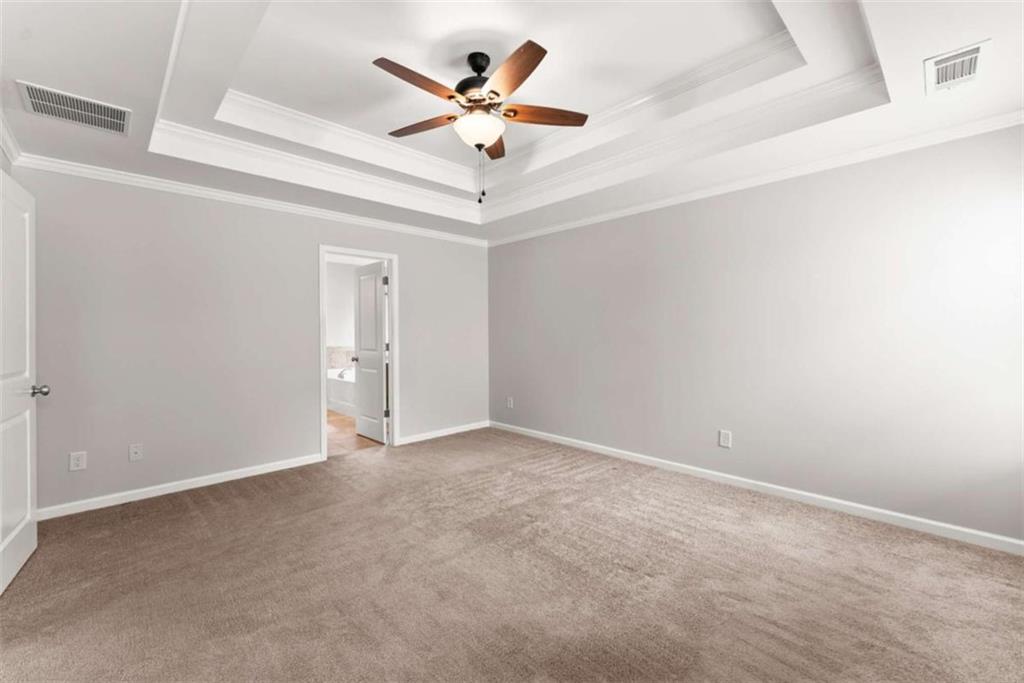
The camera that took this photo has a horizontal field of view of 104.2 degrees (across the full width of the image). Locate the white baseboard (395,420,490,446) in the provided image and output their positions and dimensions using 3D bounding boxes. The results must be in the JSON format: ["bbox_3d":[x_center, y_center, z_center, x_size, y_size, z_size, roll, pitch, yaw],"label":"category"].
[{"bbox_3d":[-0.783,1.098,4.924,1.353,0.078,0.018,-2,2,-44],"label":"white baseboard"}]

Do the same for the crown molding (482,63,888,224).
[{"bbox_3d":[0.782,-1.340,3.194,0.070,0.189,3.269,-2,2,-44],"label":"crown molding"}]

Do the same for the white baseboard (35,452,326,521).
[{"bbox_3d":[-2.506,1.153,3.264,1.835,0.078,0.018,-2,2,-44],"label":"white baseboard"}]

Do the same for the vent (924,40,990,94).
[{"bbox_3d":[1.988,-1.208,1.789,0.370,0.020,0.186,-2,2,-44],"label":"vent"}]

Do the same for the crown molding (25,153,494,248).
[{"bbox_3d":[-1.740,-1.213,3.926,4.009,0.066,0.064,-2,2,-44],"label":"crown molding"}]

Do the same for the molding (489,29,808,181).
[{"bbox_3d":[0.547,-1.527,2.967,0.070,0.200,2.676,-2,2,-44],"label":"molding"}]

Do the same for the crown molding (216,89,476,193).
[{"bbox_3d":[-1.088,-1.521,3.201,2.099,0.200,0.070,-2,2,-44],"label":"crown molding"}]

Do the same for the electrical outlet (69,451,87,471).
[{"bbox_3d":[-3.016,0.833,2.773,0.074,0.118,0.008,-2,2,-44],"label":"electrical outlet"}]

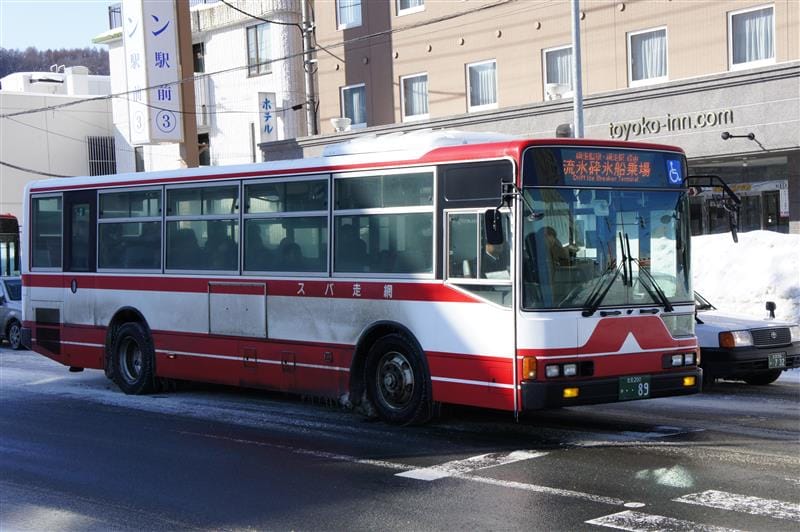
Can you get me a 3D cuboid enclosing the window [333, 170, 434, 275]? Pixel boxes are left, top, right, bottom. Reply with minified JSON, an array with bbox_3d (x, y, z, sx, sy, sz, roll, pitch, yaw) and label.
[{"bbox_3d":[-0.158,-0.383,12.271,0.050,0.980,1.420,0,1,-42],"label":"window"}]

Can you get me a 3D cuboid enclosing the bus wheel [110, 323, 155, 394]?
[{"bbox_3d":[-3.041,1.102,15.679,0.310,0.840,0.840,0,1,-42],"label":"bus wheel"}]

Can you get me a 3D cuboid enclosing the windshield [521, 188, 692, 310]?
[{"bbox_3d":[1.921,-0.162,11.650,2.140,1.030,0.220,0,-2,-42],"label":"windshield"}]

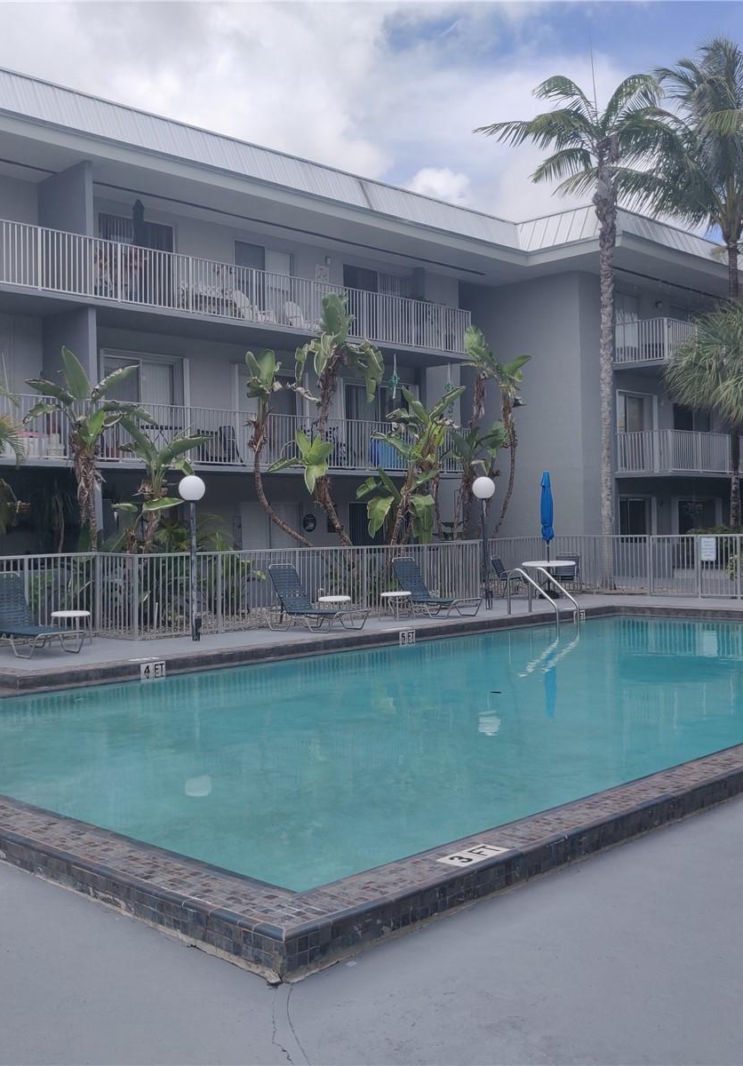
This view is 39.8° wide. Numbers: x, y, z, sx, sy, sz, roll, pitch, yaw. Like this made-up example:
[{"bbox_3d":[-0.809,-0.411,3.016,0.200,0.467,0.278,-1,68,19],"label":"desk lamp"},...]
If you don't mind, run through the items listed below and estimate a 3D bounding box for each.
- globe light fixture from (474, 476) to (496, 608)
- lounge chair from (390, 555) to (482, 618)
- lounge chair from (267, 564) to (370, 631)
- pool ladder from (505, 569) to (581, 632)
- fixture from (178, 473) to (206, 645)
[{"bbox_3d":[1.987,0.176,17.750,0.375,2.290,0.375,-1,0,0],"label":"globe light fixture"},{"bbox_3d":[1.040,0.907,16.948,1.470,0.950,0.700,-1,0,44],"label":"lounge chair"},{"bbox_3d":[-0.807,0.952,15.046,1.470,0.950,0.700,-1,0,40],"label":"lounge chair"},{"bbox_3d":[2.803,1.093,16.770,0.610,1.000,1.020,-1,0,-44],"label":"pool ladder"},{"bbox_3d":[-2.426,0.344,14.050,0.365,2.260,0.365,-1,0,0],"label":"fixture"}]

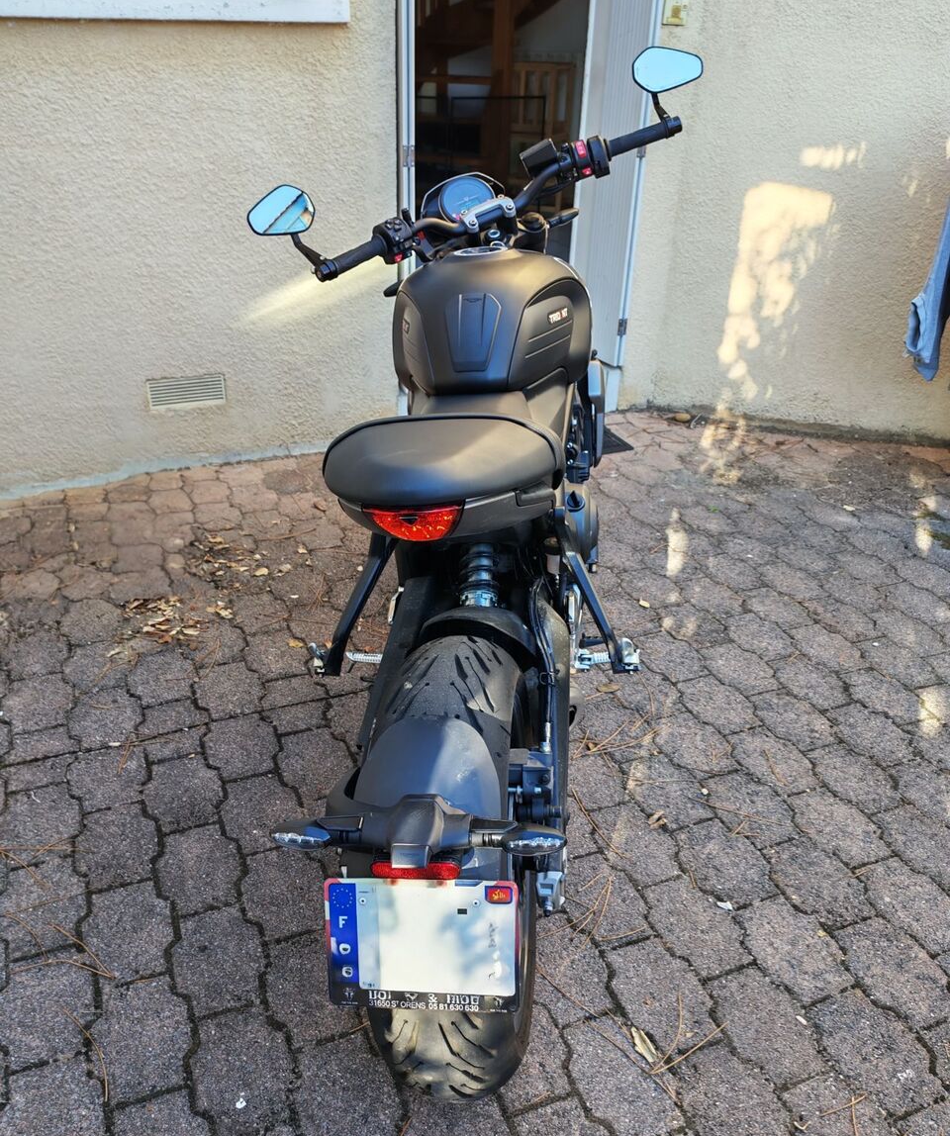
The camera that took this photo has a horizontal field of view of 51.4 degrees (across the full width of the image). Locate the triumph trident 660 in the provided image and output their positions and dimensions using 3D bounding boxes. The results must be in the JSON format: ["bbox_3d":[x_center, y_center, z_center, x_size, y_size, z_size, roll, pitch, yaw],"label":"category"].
[{"bbox_3d":[-0.010,-0.213,1.850,0.860,1.270,2.000,2,30,6],"label":"triumph trident 660"}]

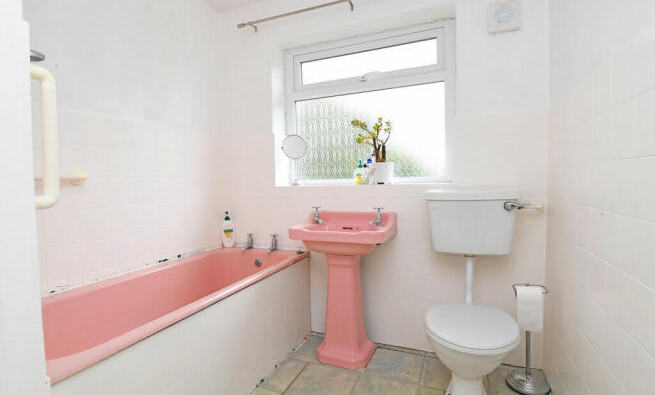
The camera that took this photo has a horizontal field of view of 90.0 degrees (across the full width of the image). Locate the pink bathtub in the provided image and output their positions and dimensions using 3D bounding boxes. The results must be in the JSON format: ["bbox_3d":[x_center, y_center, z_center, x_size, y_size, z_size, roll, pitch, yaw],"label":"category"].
[{"bbox_3d":[-0.778,0.651,1.534,0.755,0.510,1.680,0,3,22],"label":"pink bathtub"}]

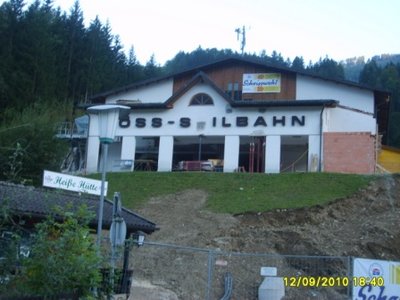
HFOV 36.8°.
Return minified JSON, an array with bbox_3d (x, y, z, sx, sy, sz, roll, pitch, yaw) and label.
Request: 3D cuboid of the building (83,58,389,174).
[{"bbox_3d":[3.744,-1.754,54.969,25.428,9.912,17.000,0,-10,14],"label":"building"}]

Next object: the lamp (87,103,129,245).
[{"bbox_3d":[-1.605,1.229,9.660,0.700,4.000,0.700,2,-10,0],"label":"lamp"}]

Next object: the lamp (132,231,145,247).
[{"bbox_3d":[-1.479,2.140,14.500,0.270,0.390,0.270,-5,-12,36],"label":"lamp"}]

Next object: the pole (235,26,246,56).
[{"bbox_3d":[4.210,-11.195,62.000,1.100,3.100,0.900,0,-10,14],"label":"pole"}]

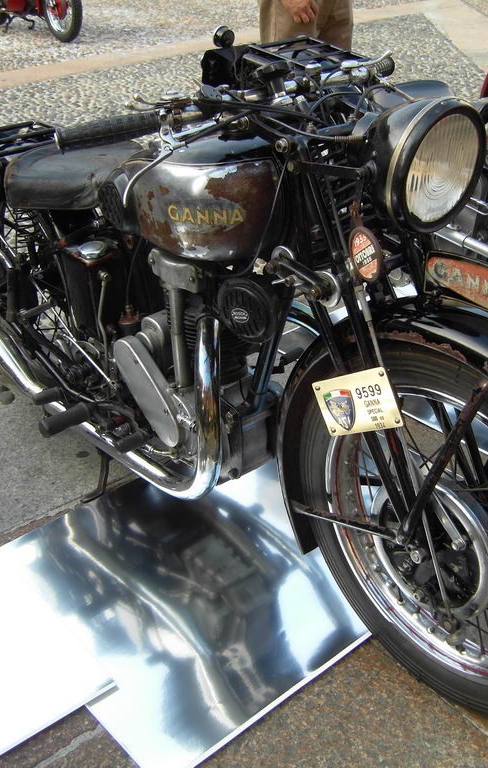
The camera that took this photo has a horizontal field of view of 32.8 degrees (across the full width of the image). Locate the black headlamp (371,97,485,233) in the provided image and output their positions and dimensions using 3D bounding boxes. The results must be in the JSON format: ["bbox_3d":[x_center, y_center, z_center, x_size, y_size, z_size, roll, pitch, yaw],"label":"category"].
[{"bbox_3d":[0.233,-0.307,1.133,0.180,0.180,0.145,-22,41,-33],"label":"black headlamp"}]

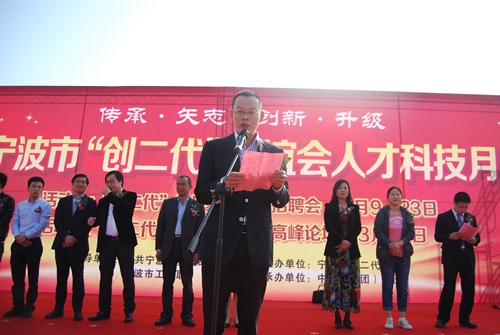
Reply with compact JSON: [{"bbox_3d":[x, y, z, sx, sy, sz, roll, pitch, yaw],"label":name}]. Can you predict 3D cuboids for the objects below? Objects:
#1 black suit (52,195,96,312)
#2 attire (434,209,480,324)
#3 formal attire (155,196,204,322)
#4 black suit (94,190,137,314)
[{"bbox_3d":[-2.125,1.022,4.572,0.510,1.410,0.350,1,-13,4],"label":"black suit"},{"bbox_3d":[2.650,1.241,4.821,0.530,1.430,0.400,0,-13,8],"label":"attire"},{"bbox_3d":[-0.815,1.051,4.411,0.540,1.420,0.330,1,-13,4],"label":"formal attire"},{"bbox_3d":[-1.619,0.999,4.546,0.500,1.450,0.380,-1,-13,14],"label":"black suit"}]

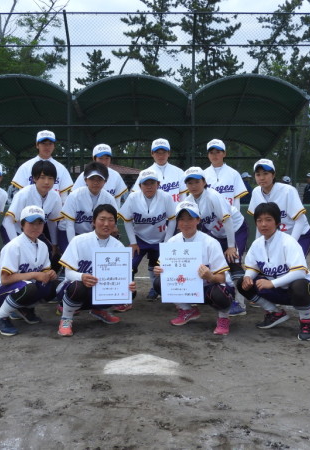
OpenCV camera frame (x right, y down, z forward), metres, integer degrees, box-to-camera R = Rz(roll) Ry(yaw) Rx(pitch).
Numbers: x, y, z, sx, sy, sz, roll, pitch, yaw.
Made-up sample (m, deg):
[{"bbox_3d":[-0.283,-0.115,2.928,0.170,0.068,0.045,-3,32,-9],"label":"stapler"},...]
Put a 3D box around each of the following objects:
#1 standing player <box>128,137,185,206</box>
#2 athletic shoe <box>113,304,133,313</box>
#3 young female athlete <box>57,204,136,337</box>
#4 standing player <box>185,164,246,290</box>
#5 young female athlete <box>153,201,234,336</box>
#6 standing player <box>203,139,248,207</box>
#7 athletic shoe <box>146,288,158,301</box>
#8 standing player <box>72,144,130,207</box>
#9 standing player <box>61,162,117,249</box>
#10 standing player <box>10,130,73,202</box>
[{"bbox_3d":[0.047,-0.054,5.381,0.540,1.660,0.330,0,2,-6],"label":"standing player"},{"bbox_3d":[-0.306,0.740,4.905,0.260,0.110,0.100,2,2,45],"label":"athletic shoe"},{"bbox_3d":[-0.458,0.328,4.143,0.580,0.980,0.680,-1,2,-15],"label":"young female athlete"},{"bbox_3d":[0.571,0.142,4.827,0.550,1.310,0.730,1,2,28],"label":"standing player"},{"bbox_3d":[0.318,0.312,4.181,0.620,1.010,0.680,0,2,10],"label":"young female athlete"},{"bbox_3d":[0.664,-0.048,5.351,0.520,1.650,0.330,0,2,8],"label":"standing player"},{"bbox_3d":[-0.021,0.717,5.357,0.110,0.120,0.260,1,2,30],"label":"athletic shoe"},{"bbox_3d":[-0.587,-0.028,5.502,0.550,1.610,0.320,0,2,-3],"label":"standing player"},{"bbox_3d":[-0.597,0.116,4.886,0.600,1.360,0.750,0,2,-15],"label":"standing player"},{"bbox_3d":[-1.183,-0.091,5.420,0.580,1.740,0.330,0,2,-5],"label":"standing player"}]

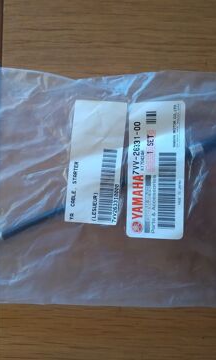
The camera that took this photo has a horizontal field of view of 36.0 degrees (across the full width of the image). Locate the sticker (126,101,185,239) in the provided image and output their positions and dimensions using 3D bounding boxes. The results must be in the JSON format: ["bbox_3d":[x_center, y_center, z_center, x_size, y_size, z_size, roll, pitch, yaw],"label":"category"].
[{"bbox_3d":[0.030,-0.007,0.207,0.035,0.003,0.085,1,87,1],"label":"sticker"}]

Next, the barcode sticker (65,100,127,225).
[{"bbox_3d":[-0.007,-0.011,0.208,0.032,0.003,0.077,4,87,1],"label":"barcode sticker"}]

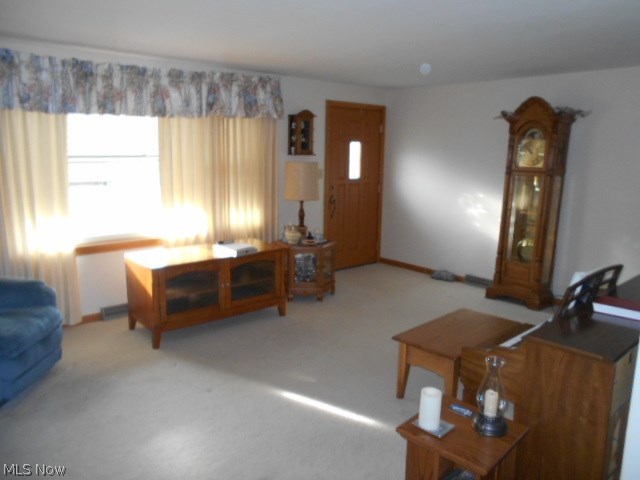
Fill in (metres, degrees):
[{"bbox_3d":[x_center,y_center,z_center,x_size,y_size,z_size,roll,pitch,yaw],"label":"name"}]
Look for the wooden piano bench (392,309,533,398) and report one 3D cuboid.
[{"bbox_3d":[0.945,0.810,3.273,0.890,0.409,0.445,-10,16,-44],"label":"wooden piano bench"}]

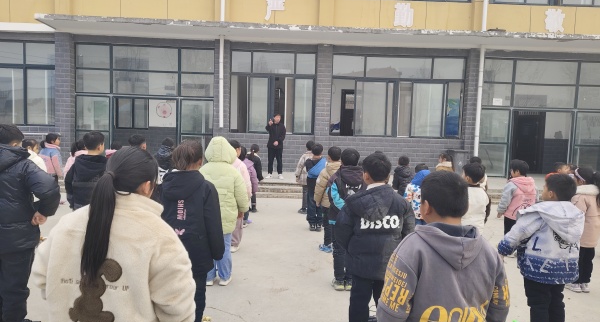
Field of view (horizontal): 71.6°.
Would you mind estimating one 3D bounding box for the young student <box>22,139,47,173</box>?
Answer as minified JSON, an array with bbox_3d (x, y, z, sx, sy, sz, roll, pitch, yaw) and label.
[{"bbox_3d":[-4.033,0.330,6.249,0.380,1.307,0.280,3,5,22],"label":"young student"}]

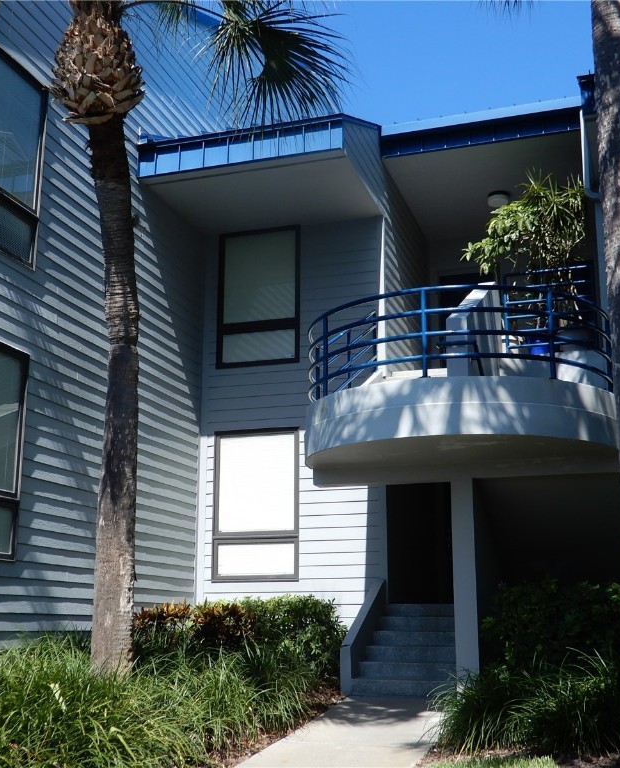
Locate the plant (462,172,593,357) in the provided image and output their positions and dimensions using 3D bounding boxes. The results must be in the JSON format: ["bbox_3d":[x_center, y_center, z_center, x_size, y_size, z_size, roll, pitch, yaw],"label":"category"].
[{"bbox_3d":[2.923,-1.563,13.862,1.697,2.570,1.344,-4,-14,18],"label":"plant"}]

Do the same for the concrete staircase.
[{"bbox_3d":[1.276,3.034,11.952,1.156,1.006,1.789,-4,-14,18],"label":"concrete staircase"}]

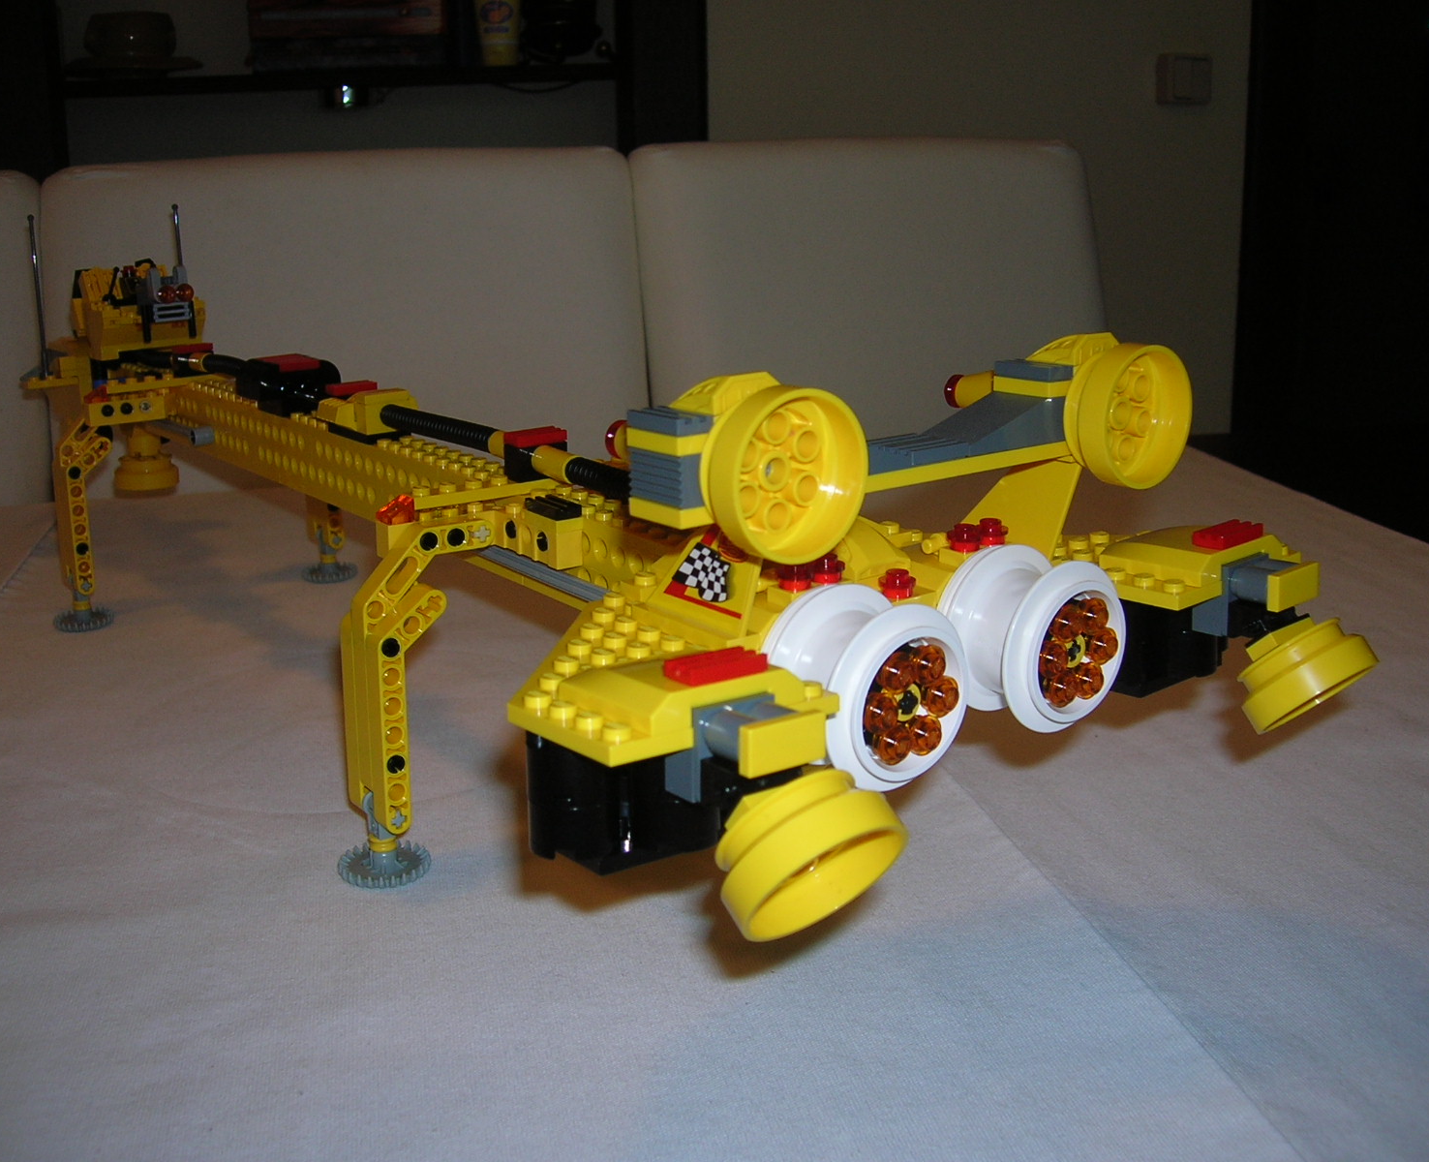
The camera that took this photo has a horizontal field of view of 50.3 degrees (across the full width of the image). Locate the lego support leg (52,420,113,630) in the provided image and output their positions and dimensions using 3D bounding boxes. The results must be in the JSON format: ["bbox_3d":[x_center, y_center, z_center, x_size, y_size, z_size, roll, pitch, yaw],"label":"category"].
[{"bbox_3d":[-0.273,-0.024,0.653,0.032,0.088,0.026,-12,19,-35],"label":"lego support leg"}]

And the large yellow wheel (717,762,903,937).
[{"bbox_3d":[0.014,0.042,0.241,0.030,0.030,0.015,-12,55,-35],"label":"large yellow wheel"}]

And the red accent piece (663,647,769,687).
[{"bbox_3d":[0.000,0.014,0.258,0.016,0.003,0.008,-10,18,-36],"label":"red accent piece"}]

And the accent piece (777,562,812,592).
[{"bbox_3d":[0.016,-0.001,0.302,0.008,0.005,0.008,-1,16,0],"label":"accent piece"}]

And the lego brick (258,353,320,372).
[{"bbox_3d":[-0.162,-0.083,0.580,0.016,0.003,0.024,-13,19,-35],"label":"lego brick"}]

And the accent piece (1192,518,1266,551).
[{"bbox_3d":[0.119,-0.011,0.352,0.016,0.003,0.008,-15,19,-35],"label":"accent piece"}]

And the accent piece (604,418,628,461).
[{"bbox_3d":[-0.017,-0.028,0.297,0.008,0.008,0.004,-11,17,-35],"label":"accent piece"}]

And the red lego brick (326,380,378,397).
[{"bbox_3d":[-0.127,-0.067,0.533,0.016,0.003,0.008,-12,17,-36],"label":"red lego brick"}]

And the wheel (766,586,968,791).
[{"bbox_3d":[0.029,0.020,0.293,0.037,0.037,0.025,-12,17,-36],"label":"wheel"}]

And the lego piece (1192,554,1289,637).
[{"bbox_3d":[0.124,0.004,0.352,0.016,0.016,0.019,-15,19,-35],"label":"lego piece"}]

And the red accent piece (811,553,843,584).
[{"bbox_3d":[0.023,-0.002,0.313,0.008,0.005,0.008,-2,14,0],"label":"red accent piece"}]

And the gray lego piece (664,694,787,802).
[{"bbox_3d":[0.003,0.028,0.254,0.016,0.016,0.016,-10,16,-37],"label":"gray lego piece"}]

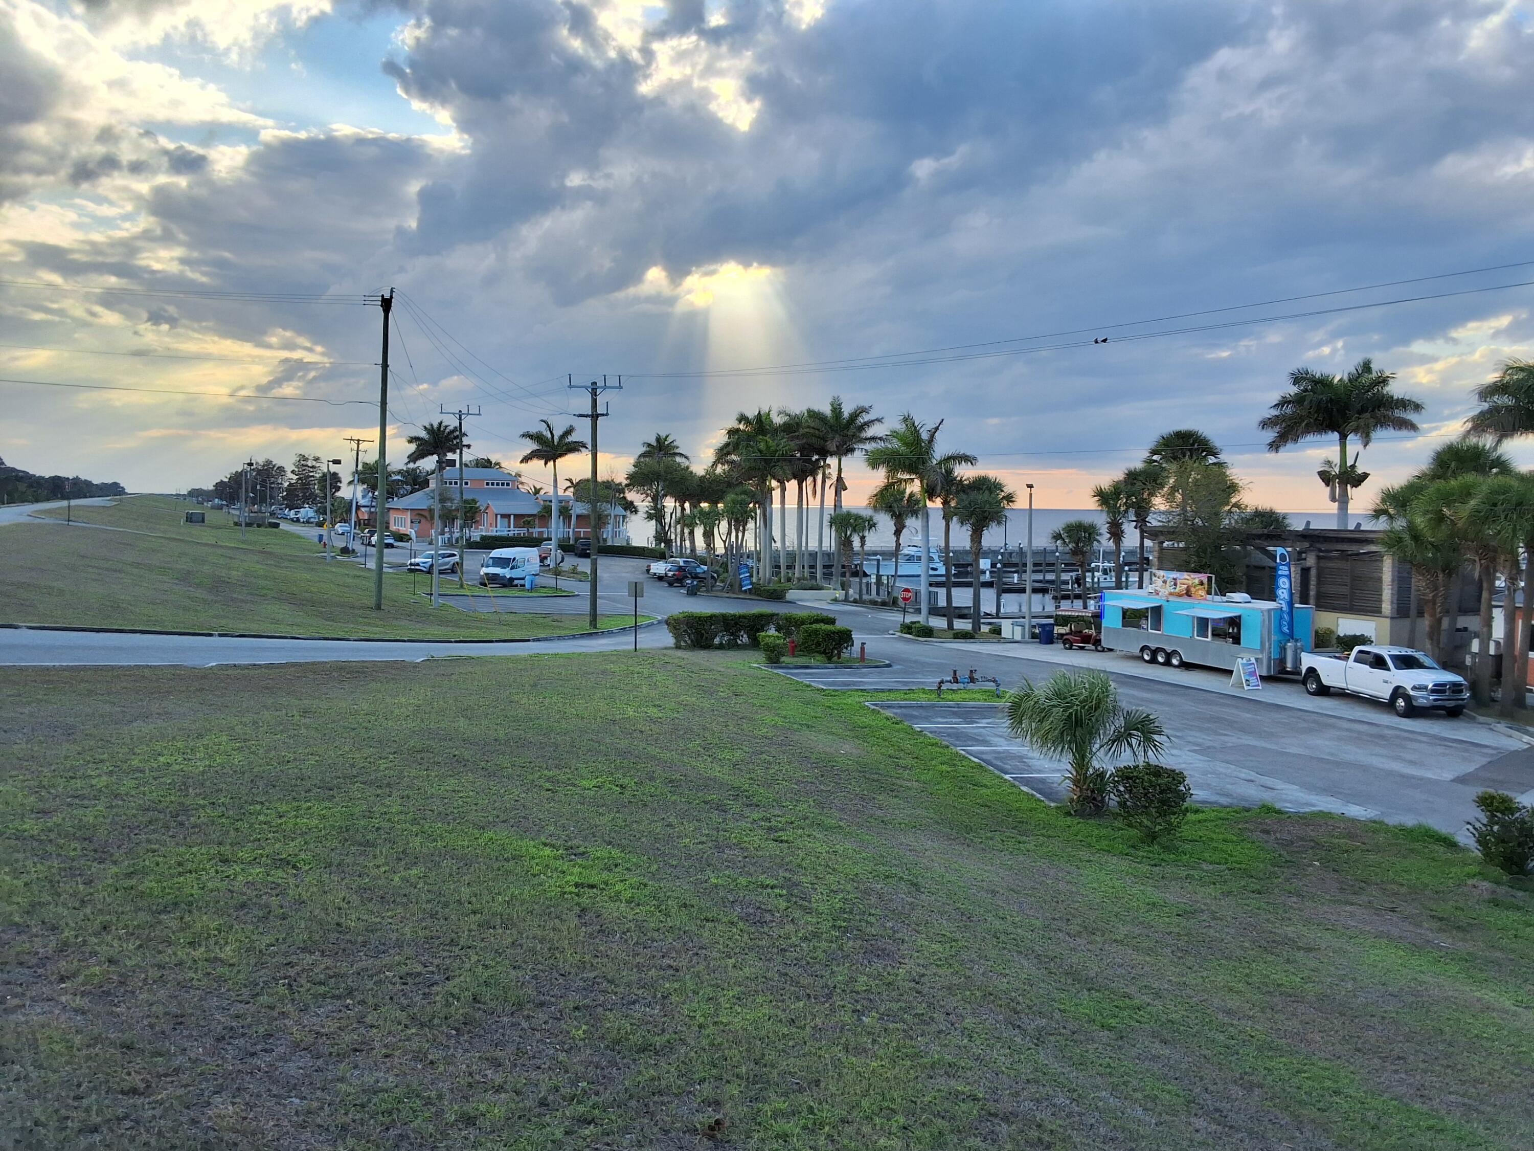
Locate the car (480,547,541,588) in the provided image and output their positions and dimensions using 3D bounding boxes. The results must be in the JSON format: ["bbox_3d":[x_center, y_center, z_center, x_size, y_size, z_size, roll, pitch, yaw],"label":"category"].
[{"bbox_3d":[-18.742,-0.662,91.162,2.030,2.750,6.100,1,3,11],"label":"car"}]

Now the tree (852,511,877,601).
[{"bbox_3d":[6.295,-1.226,79.876,1.800,5.790,1.800,1,3,0],"label":"tree"}]

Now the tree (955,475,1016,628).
[{"bbox_3d":[11.088,-1.046,62.744,3.030,8.000,3.030,1,3,10],"label":"tree"}]

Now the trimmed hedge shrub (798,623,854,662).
[{"bbox_3d":[2.417,2.702,50.604,2.250,1.550,1.900,1,3,3],"label":"trimmed hedge shrub"}]

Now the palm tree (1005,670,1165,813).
[{"bbox_3d":[6.416,3.367,24.958,3.250,2.970,2.900,2,3,15],"label":"palm tree"}]

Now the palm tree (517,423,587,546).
[{"bbox_3d":[-19.221,-7.399,112.181,6.000,13.410,6.000,1,3,0],"label":"palm tree"}]

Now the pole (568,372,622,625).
[{"bbox_3d":[-8.029,-3.344,58.080,2.800,11.900,0.500,-1,4,-30],"label":"pole"}]

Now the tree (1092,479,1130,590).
[{"bbox_3d":[17.605,-0.962,63.224,2.400,7.890,2.400,1,3,16],"label":"tree"}]

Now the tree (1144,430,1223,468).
[{"bbox_3d":[20.581,-2.021,61.468,3.920,10.330,3.920,2,3,18],"label":"tree"}]

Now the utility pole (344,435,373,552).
[{"bbox_3d":[-42.601,-8.300,128.768,3.230,12.200,0.600,-1,4,-27],"label":"utility pole"}]

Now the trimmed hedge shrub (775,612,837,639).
[{"bbox_3d":[1.751,2.479,55.800,2.850,1.500,1.500,1,3,5],"label":"trimmed hedge shrub"}]

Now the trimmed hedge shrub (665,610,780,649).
[{"bbox_3d":[-1.946,2.355,54.267,5.030,1.620,1.900,1,3,0],"label":"trimmed hedge shrub"}]

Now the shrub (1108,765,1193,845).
[{"bbox_3d":[7.278,4.333,23.550,1.500,1.400,1.420,2,3,17],"label":"shrub"}]

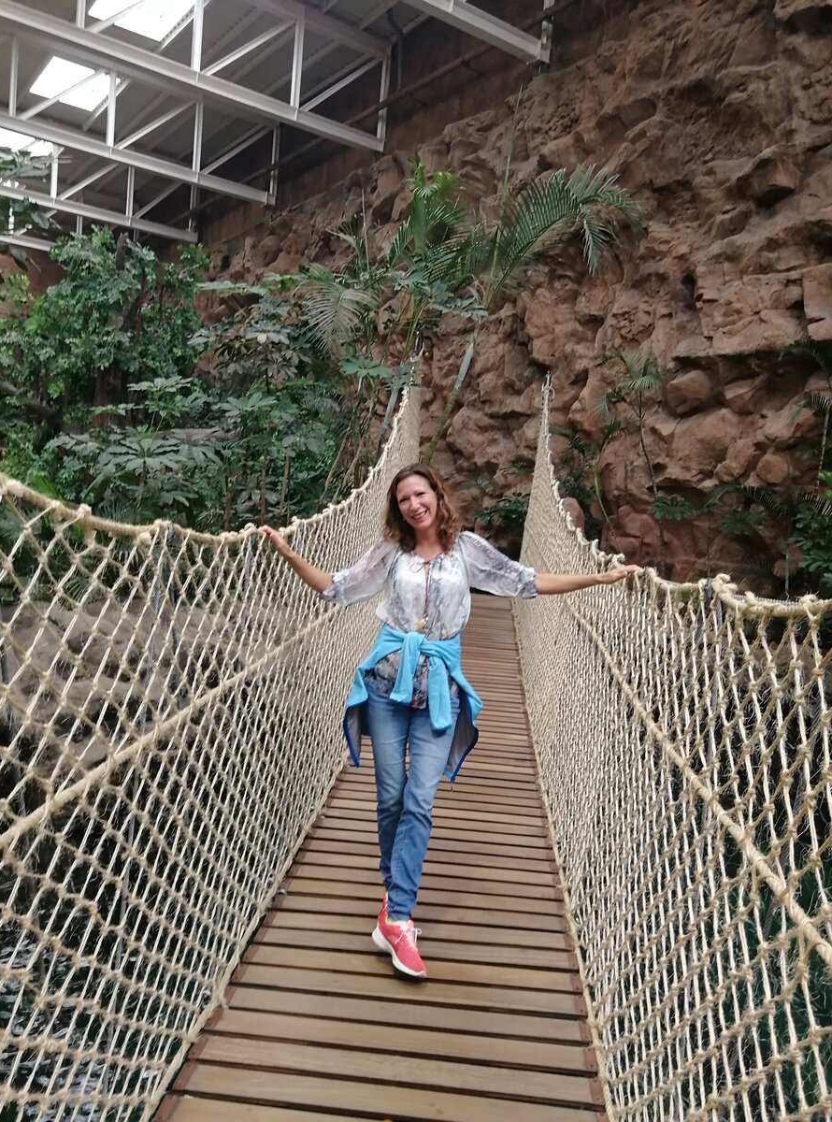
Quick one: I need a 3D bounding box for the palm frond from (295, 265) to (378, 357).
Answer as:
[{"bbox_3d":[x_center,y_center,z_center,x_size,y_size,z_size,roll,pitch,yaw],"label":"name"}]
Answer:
[{"bbox_3d":[-0.895,-2.801,9.800,0.900,0.920,0.650,4,4,6],"label":"palm frond"}]

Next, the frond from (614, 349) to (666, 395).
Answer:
[{"bbox_3d":[2.191,-1.870,8.600,0.500,0.400,0.400,3,4,-6],"label":"frond"}]

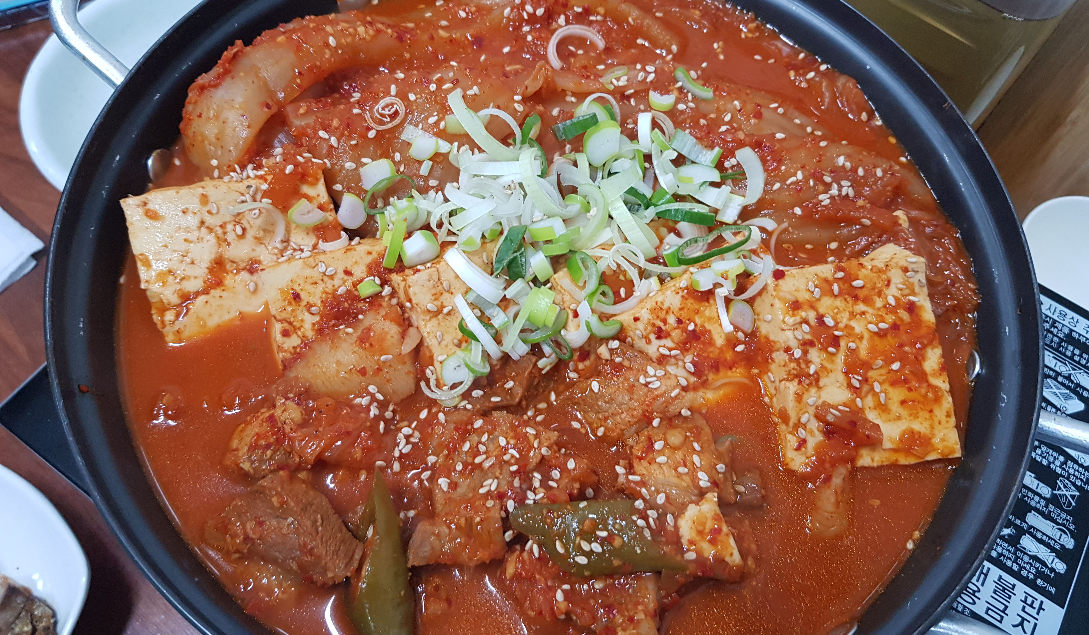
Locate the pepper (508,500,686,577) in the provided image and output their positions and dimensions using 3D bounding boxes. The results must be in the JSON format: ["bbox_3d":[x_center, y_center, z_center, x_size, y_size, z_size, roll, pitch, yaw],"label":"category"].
[{"bbox_3d":[0.013,0.055,0.203,0.044,0.015,0.018,1,62,-4],"label":"pepper"}]

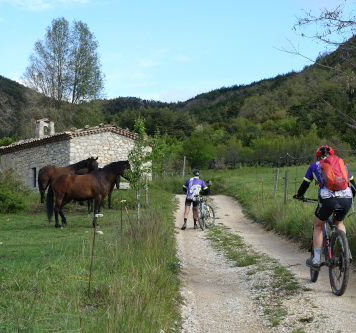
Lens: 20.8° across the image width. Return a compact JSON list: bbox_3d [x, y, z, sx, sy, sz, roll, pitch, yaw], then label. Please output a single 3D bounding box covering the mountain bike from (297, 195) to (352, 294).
[{"bbox_3d":[1.715,0.880,11.200,0.700,1.060,1.800,0,-1,-5],"label":"mountain bike"}]

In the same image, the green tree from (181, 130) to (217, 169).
[{"bbox_3d":[1.688,-1.317,80.000,2.800,3.300,3.000,0,-1,0],"label":"green tree"}]

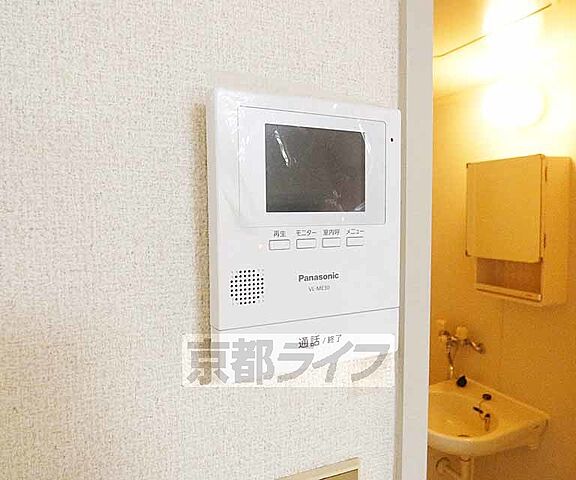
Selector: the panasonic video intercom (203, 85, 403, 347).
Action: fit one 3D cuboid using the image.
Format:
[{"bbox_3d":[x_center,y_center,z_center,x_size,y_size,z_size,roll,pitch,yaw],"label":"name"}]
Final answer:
[{"bbox_3d":[0.015,-0.004,0.262,0.129,0.166,0.023,-2,4,-24],"label":"panasonic video intercom"}]

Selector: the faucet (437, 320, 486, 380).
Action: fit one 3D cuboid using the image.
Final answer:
[{"bbox_3d":[0.719,0.468,1.706,0.150,0.235,0.200,-2,4,-25],"label":"faucet"}]

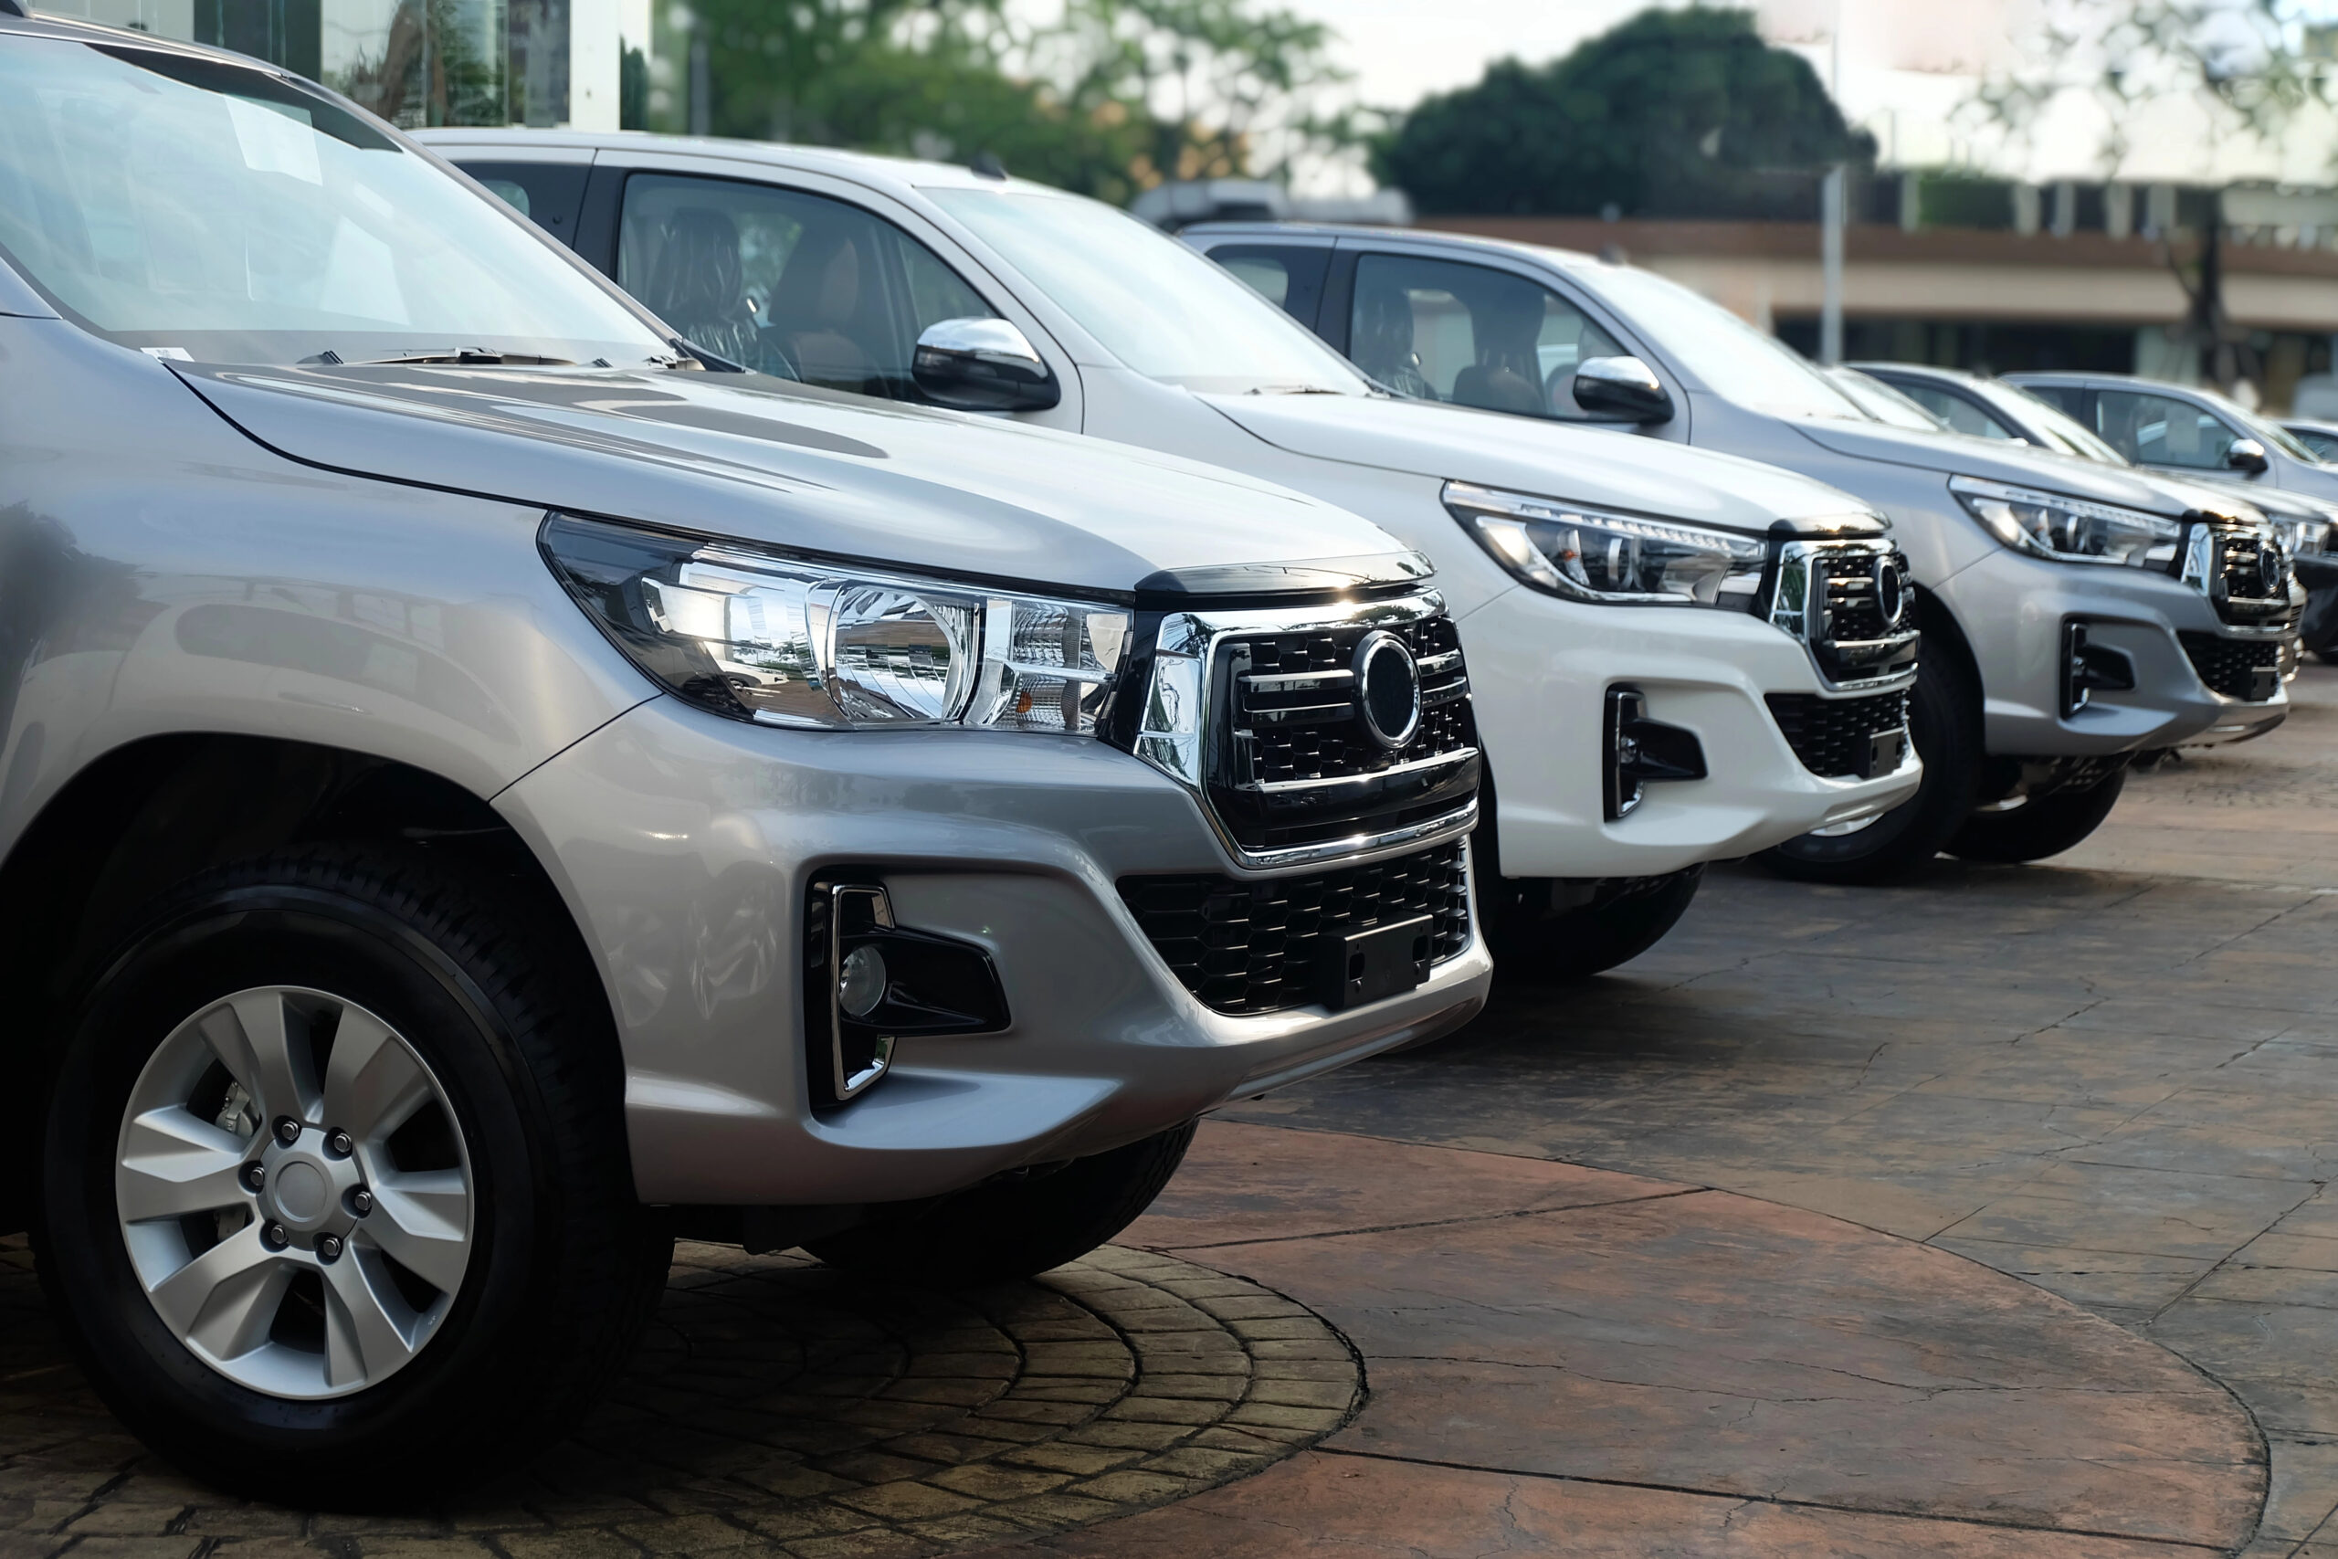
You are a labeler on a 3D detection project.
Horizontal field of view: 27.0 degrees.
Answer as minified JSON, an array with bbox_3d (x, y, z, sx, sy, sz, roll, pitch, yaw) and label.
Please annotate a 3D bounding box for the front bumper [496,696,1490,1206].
[{"bbox_3d":[-0.027,0.128,5.932,0.710,0.540,1.840,2,4,24],"label":"front bumper"}]

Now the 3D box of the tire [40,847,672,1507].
[{"bbox_3d":[-0.925,0.438,5.515,0.776,0.776,0.265,2,4,24],"label":"tire"}]

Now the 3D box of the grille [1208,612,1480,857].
[{"bbox_3d":[0.211,-0.071,5.811,0.130,0.285,0.840,2,4,24],"label":"grille"}]

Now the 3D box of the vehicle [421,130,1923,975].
[{"bbox_3d":[-1.002,-0.471,10.750,5.330,1.815,1.860,2,4,22],"label":"vehicle"}]

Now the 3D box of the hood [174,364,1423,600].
[{"bbox_3d":[-0.298,-0.385,6.011,1.200,0.290,1.600,2,4,24],"label":"hood"}]

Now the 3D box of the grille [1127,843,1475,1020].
[{"bbox_3d":[0.207,0.160,5.832,0.120,0.190,1.060,2,4,24],"label":"grille"}]

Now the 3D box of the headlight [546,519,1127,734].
[{"bbox_3d":[-0.359,-0.176,5.370,0.545,0.235,0.390,2,4,24],"label":"headlight"}]

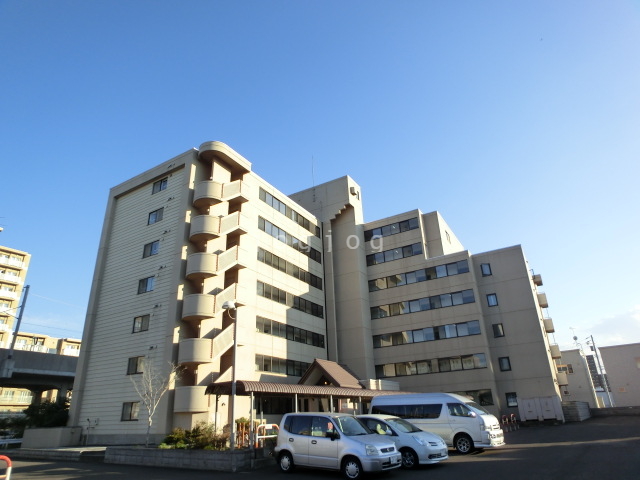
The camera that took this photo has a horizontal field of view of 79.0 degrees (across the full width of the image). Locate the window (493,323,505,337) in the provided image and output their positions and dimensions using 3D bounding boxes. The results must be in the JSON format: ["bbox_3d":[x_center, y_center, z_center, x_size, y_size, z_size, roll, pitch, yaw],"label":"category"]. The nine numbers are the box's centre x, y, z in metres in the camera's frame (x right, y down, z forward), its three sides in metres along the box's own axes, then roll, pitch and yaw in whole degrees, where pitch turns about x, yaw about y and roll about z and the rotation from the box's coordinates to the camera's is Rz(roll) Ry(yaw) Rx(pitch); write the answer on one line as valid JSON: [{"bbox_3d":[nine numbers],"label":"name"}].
[{"bbox_3d":[16.590,8.415,36.017,0.840,1.220,0.120,-16,-27,26],"label":"window"}]

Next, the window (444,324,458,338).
[{"bbox_3d":[12.023,8.376,35.434,1.000,1.200,0.150,-16,-26,26],"label":"window"}]

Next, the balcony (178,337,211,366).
[{"bbox_3d":[-8.176,7.152,24.599,2.350,1.439,1.300,-15,-27,29],"label":"balcony"}]

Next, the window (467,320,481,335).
[{"bbox_3d":[13.705,7.869,34.484,1.000,1.170,0.150,-15,-26,26],"label":"window"}]

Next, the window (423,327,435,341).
[{"bbox_3d":[10.202,8.869,36.263,0.970,1.160,0.150,-15,-26,26],"label":"window"}]

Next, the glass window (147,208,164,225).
[{"bbox_3d":[-13.482,-1.922,32.038,1.840,1.140,0.120,-16,-27,26],"label":"glass window"}]

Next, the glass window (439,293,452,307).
[{"bbox_3d":[11.928,5.677,36.387,1.030,1.200,0.120,-15,-27,27],"label":"glass window"}]

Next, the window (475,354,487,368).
[{"bbox_3d":[13.850,10.459,33.490,1.000,1.200,0.150,-16,-26,26],"label":"window"}]

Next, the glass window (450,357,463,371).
[{"bbox_3d":[12.075,10.912,34.275,0.970,1.170,0.150,-15,-26,26],"label":"glass window"}]

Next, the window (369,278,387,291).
[{"bbox_3d":[5.989,4.622,39.824,2.042,1.167,0.120,-15,-27,29],"label":"window"}]

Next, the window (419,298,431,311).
[{"bbox_3d":[9.935,6.064,36.527,0.985,1.181,0.120,-15,-27,29],"label":"window"}]

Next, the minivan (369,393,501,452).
[{"bbox_3d":[4.813,7.810,16.689,5.380,2.285,1.880,-21,-30,37],"label":"minivan"}]

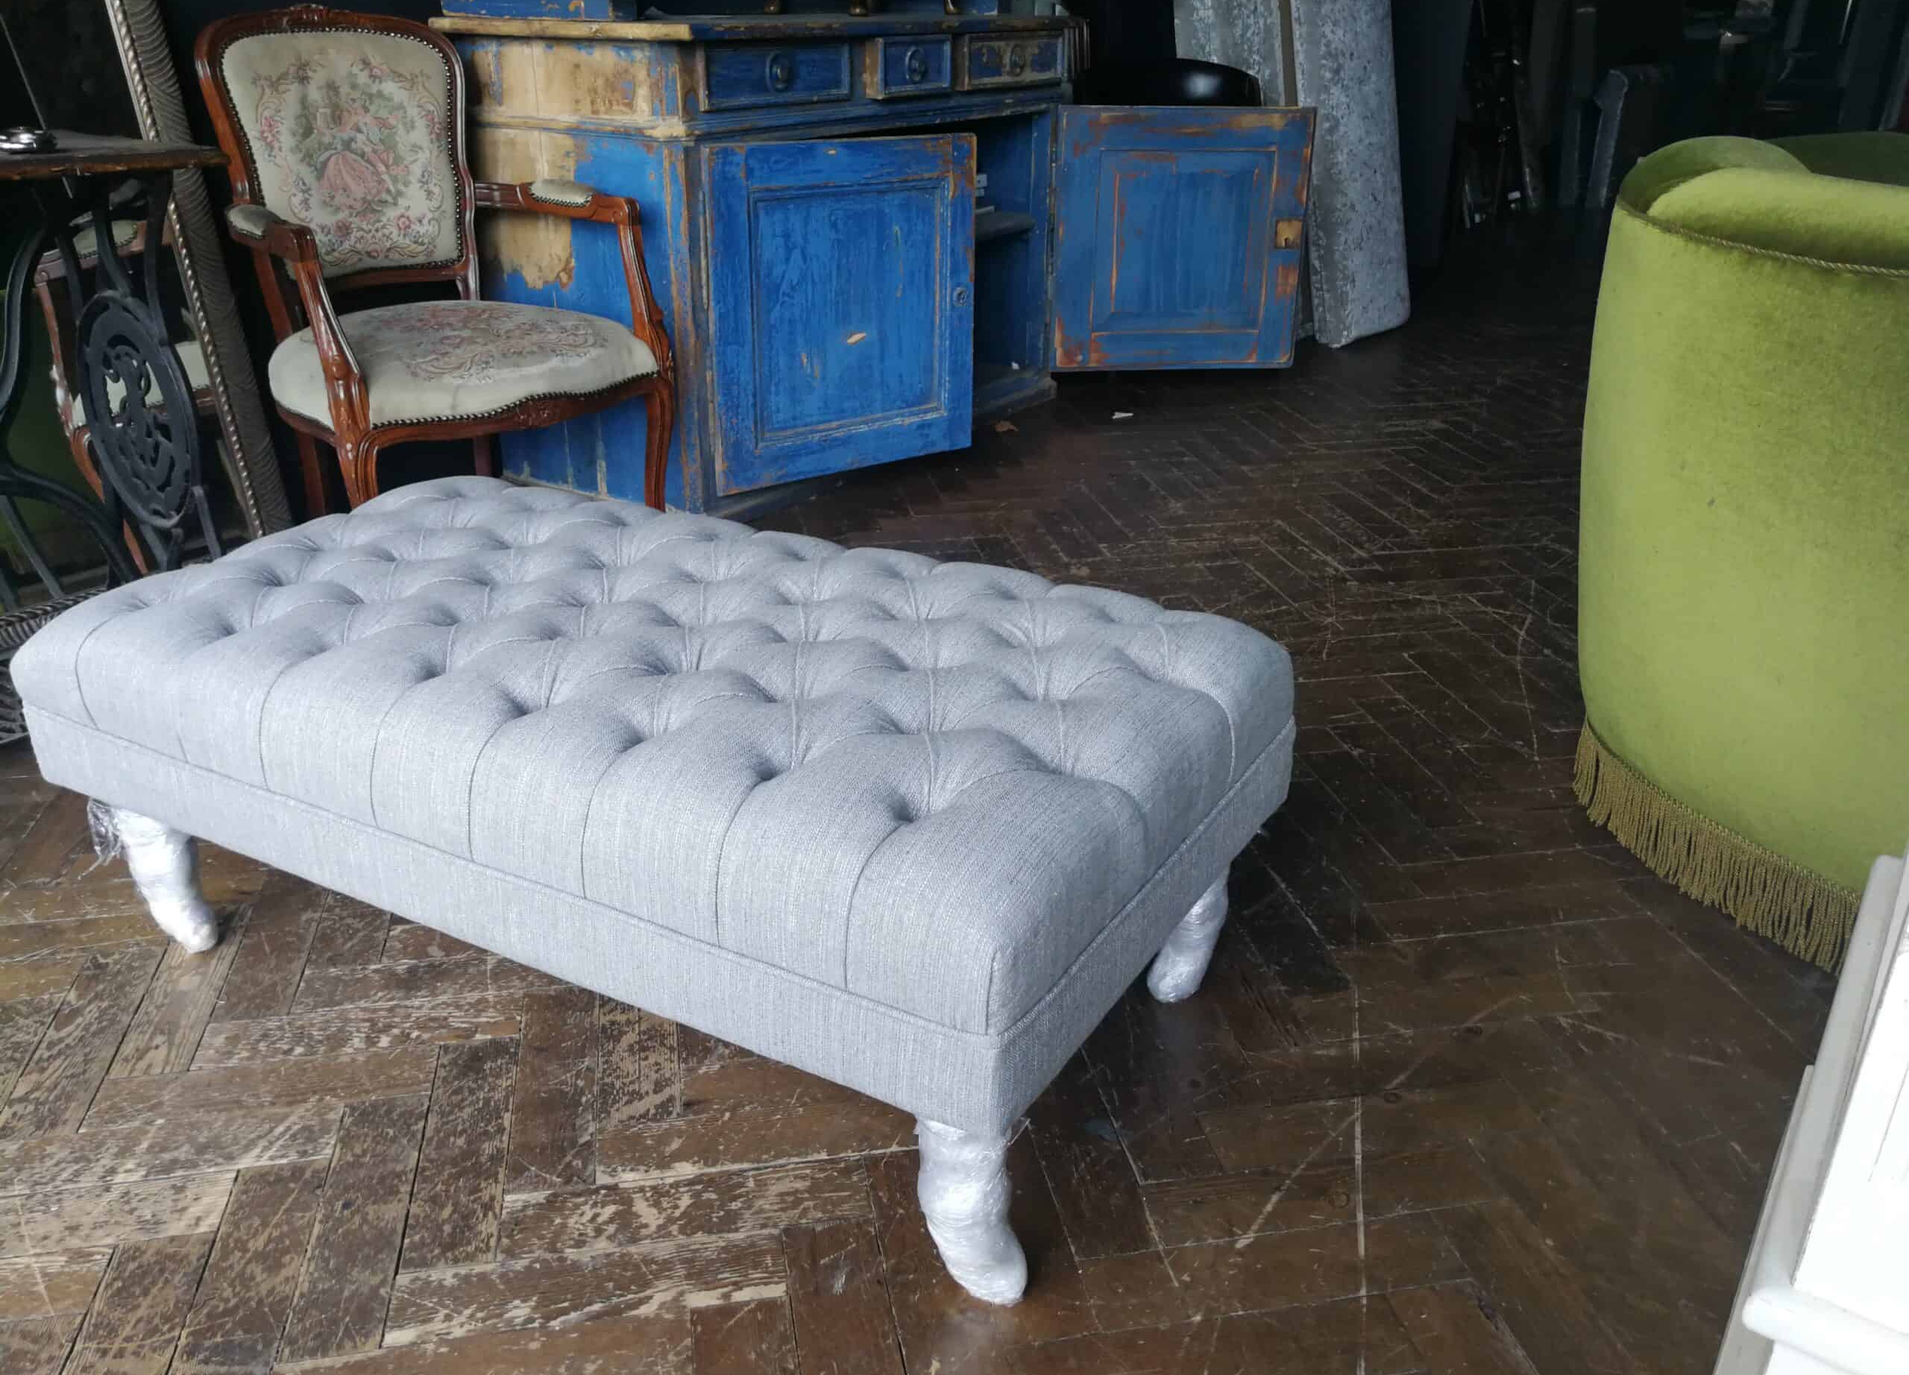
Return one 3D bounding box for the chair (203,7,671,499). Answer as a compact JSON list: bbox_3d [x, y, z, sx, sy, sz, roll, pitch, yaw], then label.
[{"bbox_3d":[-0.955,-0.694,2.708,0.626,0.995,0.667,-18,28,-40],"label":"chair"}]

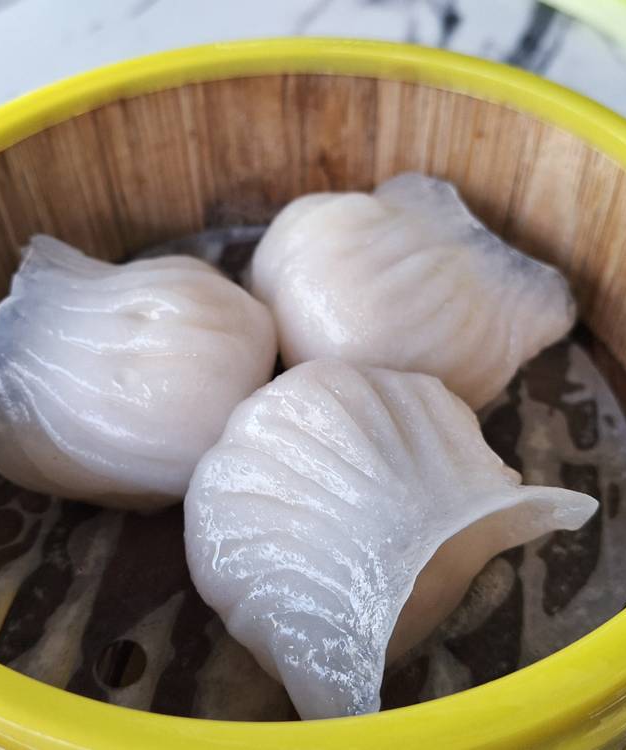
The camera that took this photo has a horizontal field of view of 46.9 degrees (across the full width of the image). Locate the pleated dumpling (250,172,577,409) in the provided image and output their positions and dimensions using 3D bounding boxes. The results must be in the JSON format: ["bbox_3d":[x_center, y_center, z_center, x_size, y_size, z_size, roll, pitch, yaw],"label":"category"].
[{"bbox_3d":[0.017,-0.018,0.153,0.051,0.031,0.059,-30,55,-22],"label":"pleated dumpling"}]

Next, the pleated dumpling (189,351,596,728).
[{"bbox_3d":[0.008,0.020,0.120,0.056,0.031,0.052,-32,55,-23],"label":"pleated dumpling"}]

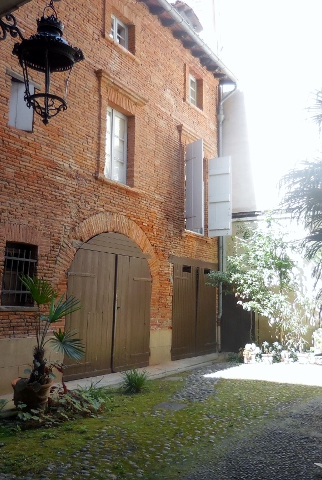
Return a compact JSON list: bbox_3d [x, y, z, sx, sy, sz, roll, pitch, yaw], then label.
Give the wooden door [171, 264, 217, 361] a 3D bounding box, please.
[{"bbox_3d":[1.023,1.938,12.871,0.130,2.530,2.530,-3,-9,33],"label":"wooden door"}]

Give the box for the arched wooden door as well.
[{"bbox_3d":[-0.958,1.327,9.888,0.150,2.880,2.680,-3,-9,33],"label":"arched wooden door"}]

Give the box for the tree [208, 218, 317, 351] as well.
[{"bbox_3d":[2.789,1.278,12.700,2.500,3.650,1.800,-3,-9,33],"label":"tree"}]

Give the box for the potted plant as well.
[{"bbox_3d":[-1.694,1.545,6.900,0.950,1.900,0.870,2,-7,0],"label":"potted plant"}]

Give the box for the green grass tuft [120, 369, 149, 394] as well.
[{"bbox_3d":[-0.476,2.541,8.300,0.530,0.430,0.500,2,-7,0],"label":"green grass tuft"}]

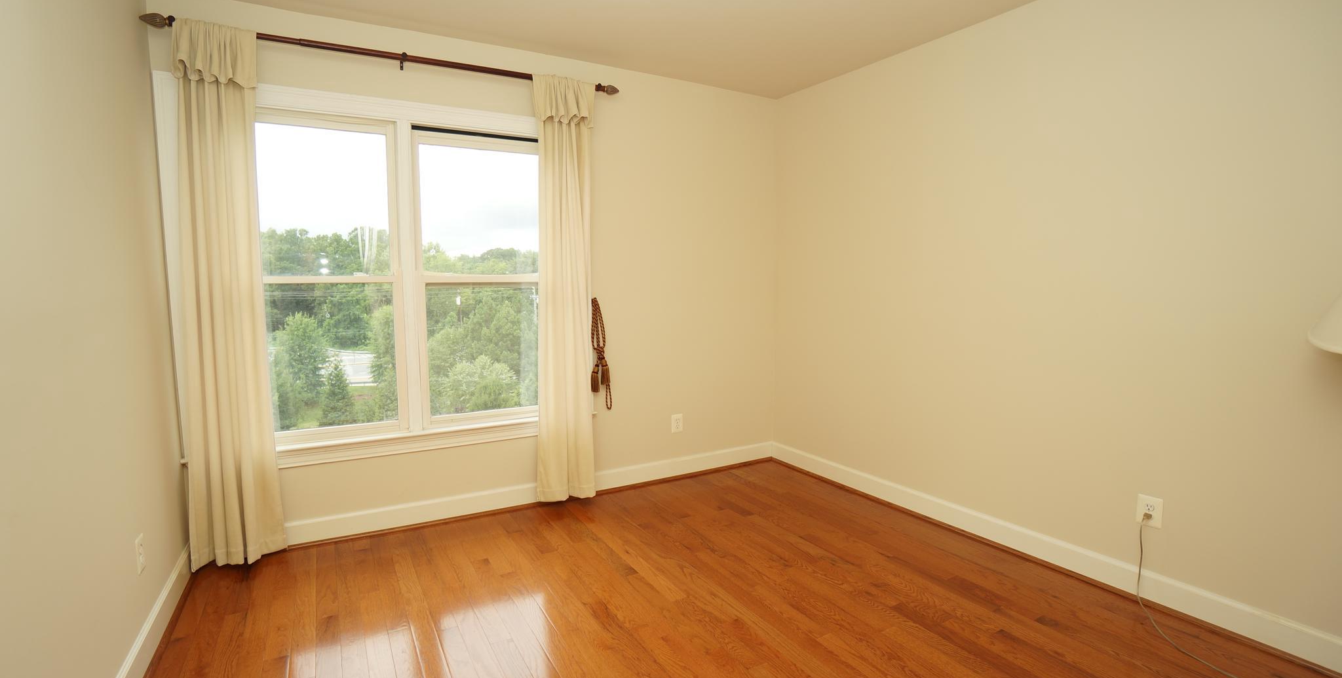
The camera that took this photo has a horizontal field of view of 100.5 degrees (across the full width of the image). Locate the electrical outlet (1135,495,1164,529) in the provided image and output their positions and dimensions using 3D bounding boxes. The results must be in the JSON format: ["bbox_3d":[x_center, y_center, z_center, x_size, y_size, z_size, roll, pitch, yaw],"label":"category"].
[{"bbox_3d":[2.036,0.732,2.373,0.012,0.125,0.083,-4,6,-32],"label":"electrical outlet"}]

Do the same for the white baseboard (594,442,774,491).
[{"bbox_3d":[0.151,0.913,4.043,1.468,0.131,0.020,-3,6,-27],"label":"white baseboard"}]

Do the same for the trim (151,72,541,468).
[{"bbox_3d":[-1.455,-0.320,3.105,2.058,1.932,0.080,-3,6,-27],"label":"trim"}]

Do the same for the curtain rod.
[{"bbox_3d":[-1.334,-1.486,2.978,2.277,0.070,0.075,-3,6,-27],"label":"curtain rod"}]

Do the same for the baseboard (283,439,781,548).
[{"bbox_3d":[-0.647,0.956,3.634,3.263,0.131,0.020,-3,6,-27],"label":"baseboard"}]

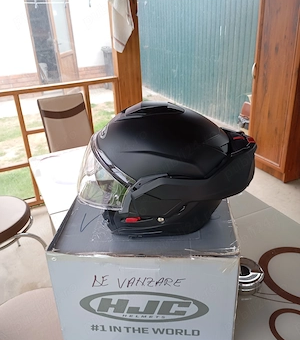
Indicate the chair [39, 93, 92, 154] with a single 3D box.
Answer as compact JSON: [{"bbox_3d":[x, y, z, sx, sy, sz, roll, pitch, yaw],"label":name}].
[{"bbox_3d":[-0.537,-0.043,2.428,0.400,0.945,0.480,-15,27,-26],"label":"chair"}]

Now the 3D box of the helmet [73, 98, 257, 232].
[{"bbox_3d":[0.027,-0.027,0.693,0.383,0.247,0.255,-2,24,2],"label":"helmet"}]

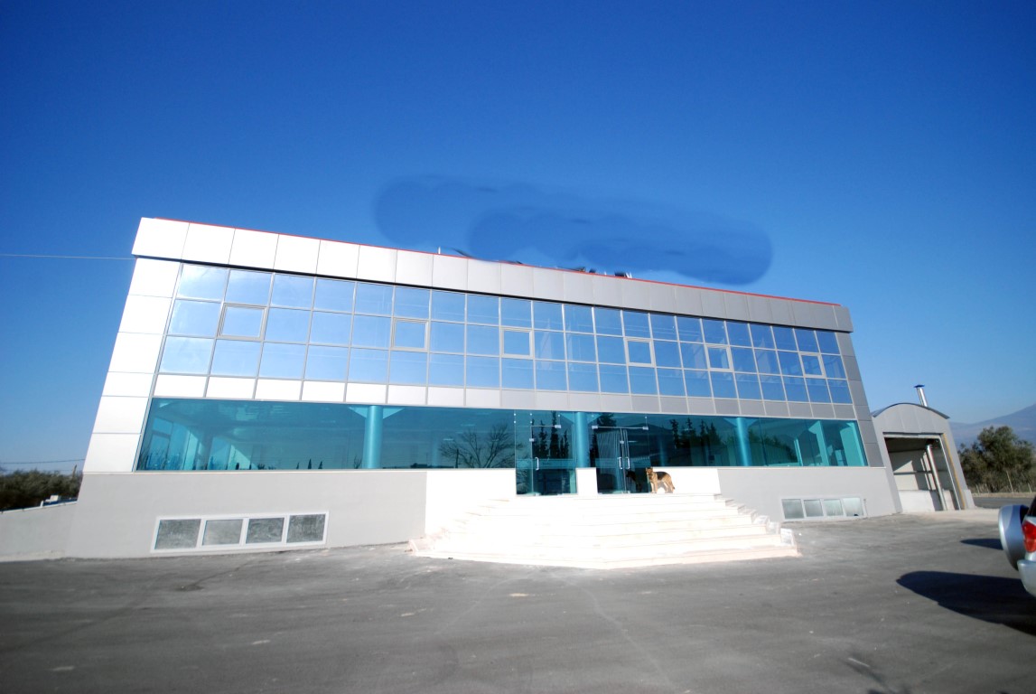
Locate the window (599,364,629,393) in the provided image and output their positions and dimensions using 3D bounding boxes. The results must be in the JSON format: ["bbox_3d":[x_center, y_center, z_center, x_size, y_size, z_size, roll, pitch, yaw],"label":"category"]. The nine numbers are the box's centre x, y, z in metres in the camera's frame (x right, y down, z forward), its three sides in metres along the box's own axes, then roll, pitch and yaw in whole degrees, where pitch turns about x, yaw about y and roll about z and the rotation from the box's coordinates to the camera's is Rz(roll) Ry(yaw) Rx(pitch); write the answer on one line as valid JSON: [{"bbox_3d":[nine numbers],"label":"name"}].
[{"bbox_3d":[3.468,1.165,15.632,1.165,1.065,0.080,4,-18,-16],"label":"window"}]

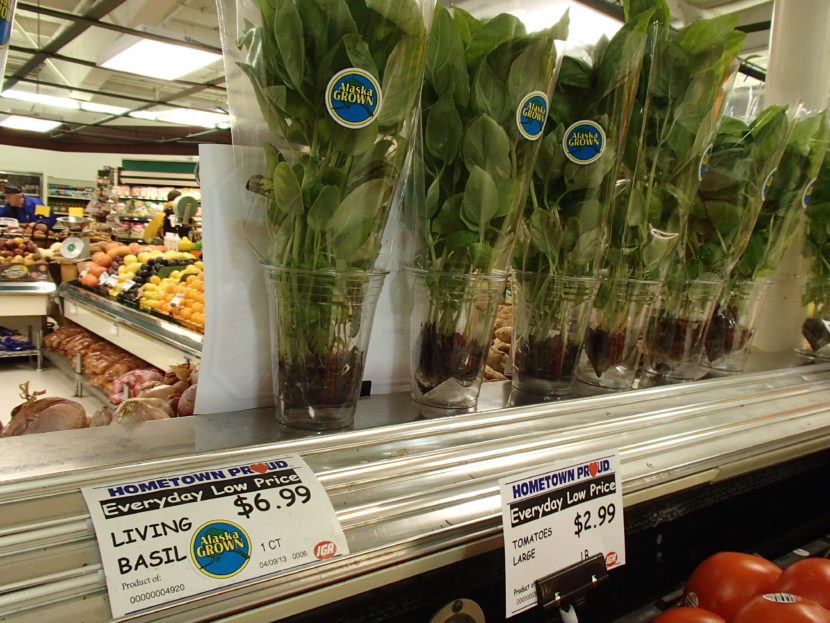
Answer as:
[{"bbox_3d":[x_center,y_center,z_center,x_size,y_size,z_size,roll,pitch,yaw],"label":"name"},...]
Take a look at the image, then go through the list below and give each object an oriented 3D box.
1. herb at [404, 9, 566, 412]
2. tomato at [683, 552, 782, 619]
[{"bbox_3d":[0.064,-0.089,0.607,0.130,0.345,0.130,3,5,0],"label":"herb"},{"bbox_3d":[0.247,0.223,0.515,0.079,0.067,0.079,0,6,-30],"label":"tomato"}]

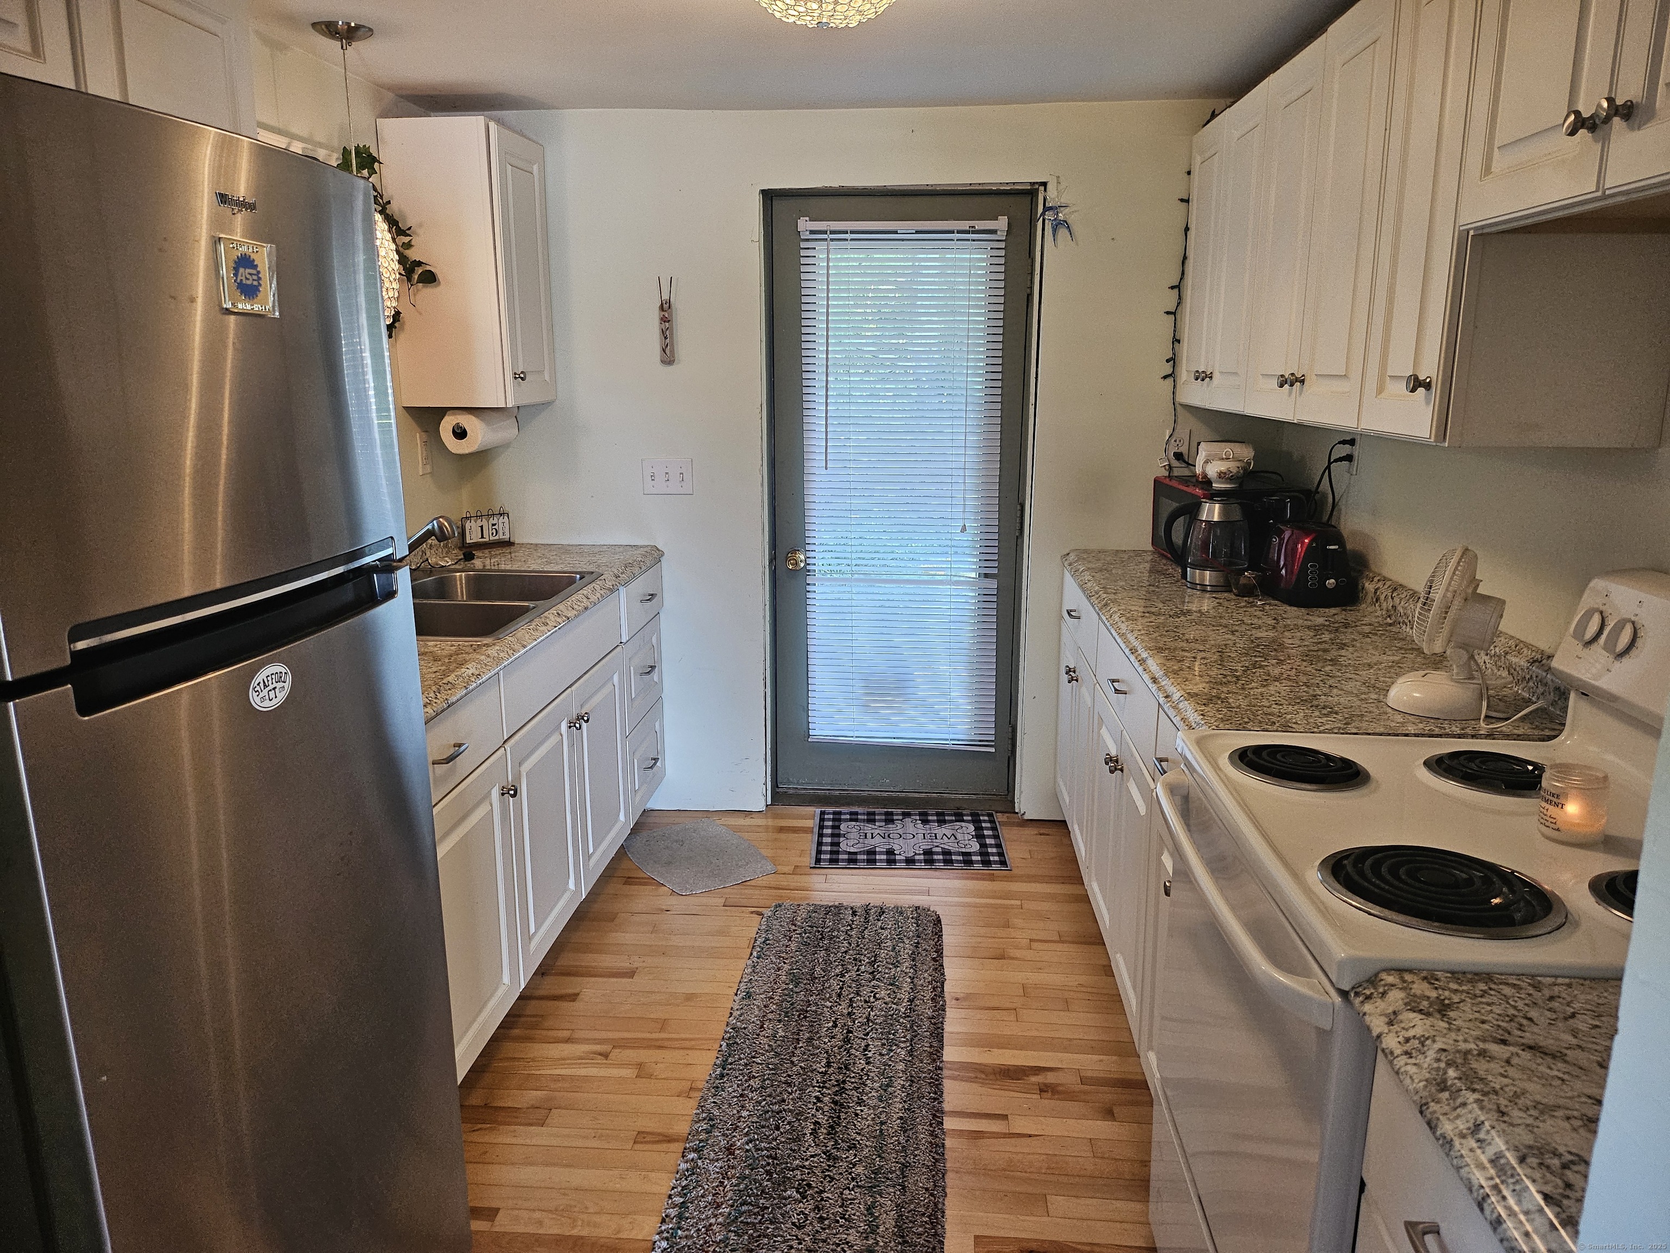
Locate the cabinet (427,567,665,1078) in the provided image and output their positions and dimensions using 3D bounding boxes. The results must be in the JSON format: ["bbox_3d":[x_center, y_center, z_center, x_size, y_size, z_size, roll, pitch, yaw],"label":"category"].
[{"bbox_3d":[-0.961,0.411,2.971,0.615,0.872,1.950,1,12,5],"label":"cabinet"}]

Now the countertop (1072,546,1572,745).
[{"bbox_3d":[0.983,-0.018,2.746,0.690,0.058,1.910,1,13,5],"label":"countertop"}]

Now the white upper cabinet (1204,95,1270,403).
[{"bbox_3d":[1.166,-0.931,2.904,0.320,0.762,0.385,1,13,5],"label":"white upper cabinet"}]

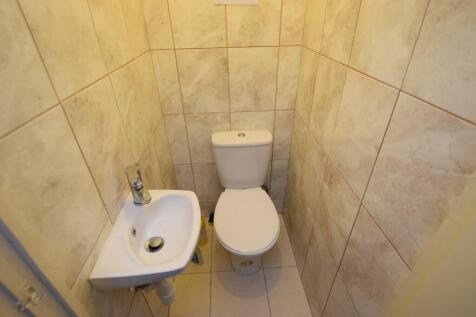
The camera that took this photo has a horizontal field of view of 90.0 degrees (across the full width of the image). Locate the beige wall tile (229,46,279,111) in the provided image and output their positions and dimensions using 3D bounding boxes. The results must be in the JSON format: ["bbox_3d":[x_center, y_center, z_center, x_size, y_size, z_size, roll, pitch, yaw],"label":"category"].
[{"bbox_3d":[0.084,-0.432,1.326,0.270,0.350,0.010,-3,32,-2],"label":"beige wall tile"}]

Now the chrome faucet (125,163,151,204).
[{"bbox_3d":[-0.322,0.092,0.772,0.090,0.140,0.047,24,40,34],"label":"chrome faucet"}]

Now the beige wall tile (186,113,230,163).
[{"bbox_3d":[-0.178,-0.121,1.503,0.269,0.354,0.010,-3,32,-2],"label":"beige wall tile"}]

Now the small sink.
[{"bbox_3d":[-0.246,0.250,0.762,0.267,0.125,0.332,-3,32,-2],"label":"small sink"}]

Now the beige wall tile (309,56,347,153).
[{"bbox_3d":[0.364,-0.234,1.002,0.010,0.350,0.271,-3,32,-2],"label":"beige wall tile"}]

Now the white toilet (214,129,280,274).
[{"bbox_3d":[0.042,0.312,1.404,0.360,0.763,0.632,-3,32,-2],"label":"white toilet"}]

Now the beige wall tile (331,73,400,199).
[{"bbox_3d":[0.380,-0.088,0.770,0.010,0.350,0.278,-3,32,-2],"label":"beige wall tile"}]

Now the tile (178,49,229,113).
[{"bbox_3d":[-0.185,-0.419,1.315,0.269,0.350,0.010,-3,32,-2],"label":"tile"}]

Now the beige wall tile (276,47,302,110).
[{"bbox_3d":[0.278,-0.441,1.333,0.118,0.350,0.010,-3,32,-2],"label":"beige wall tile"}]

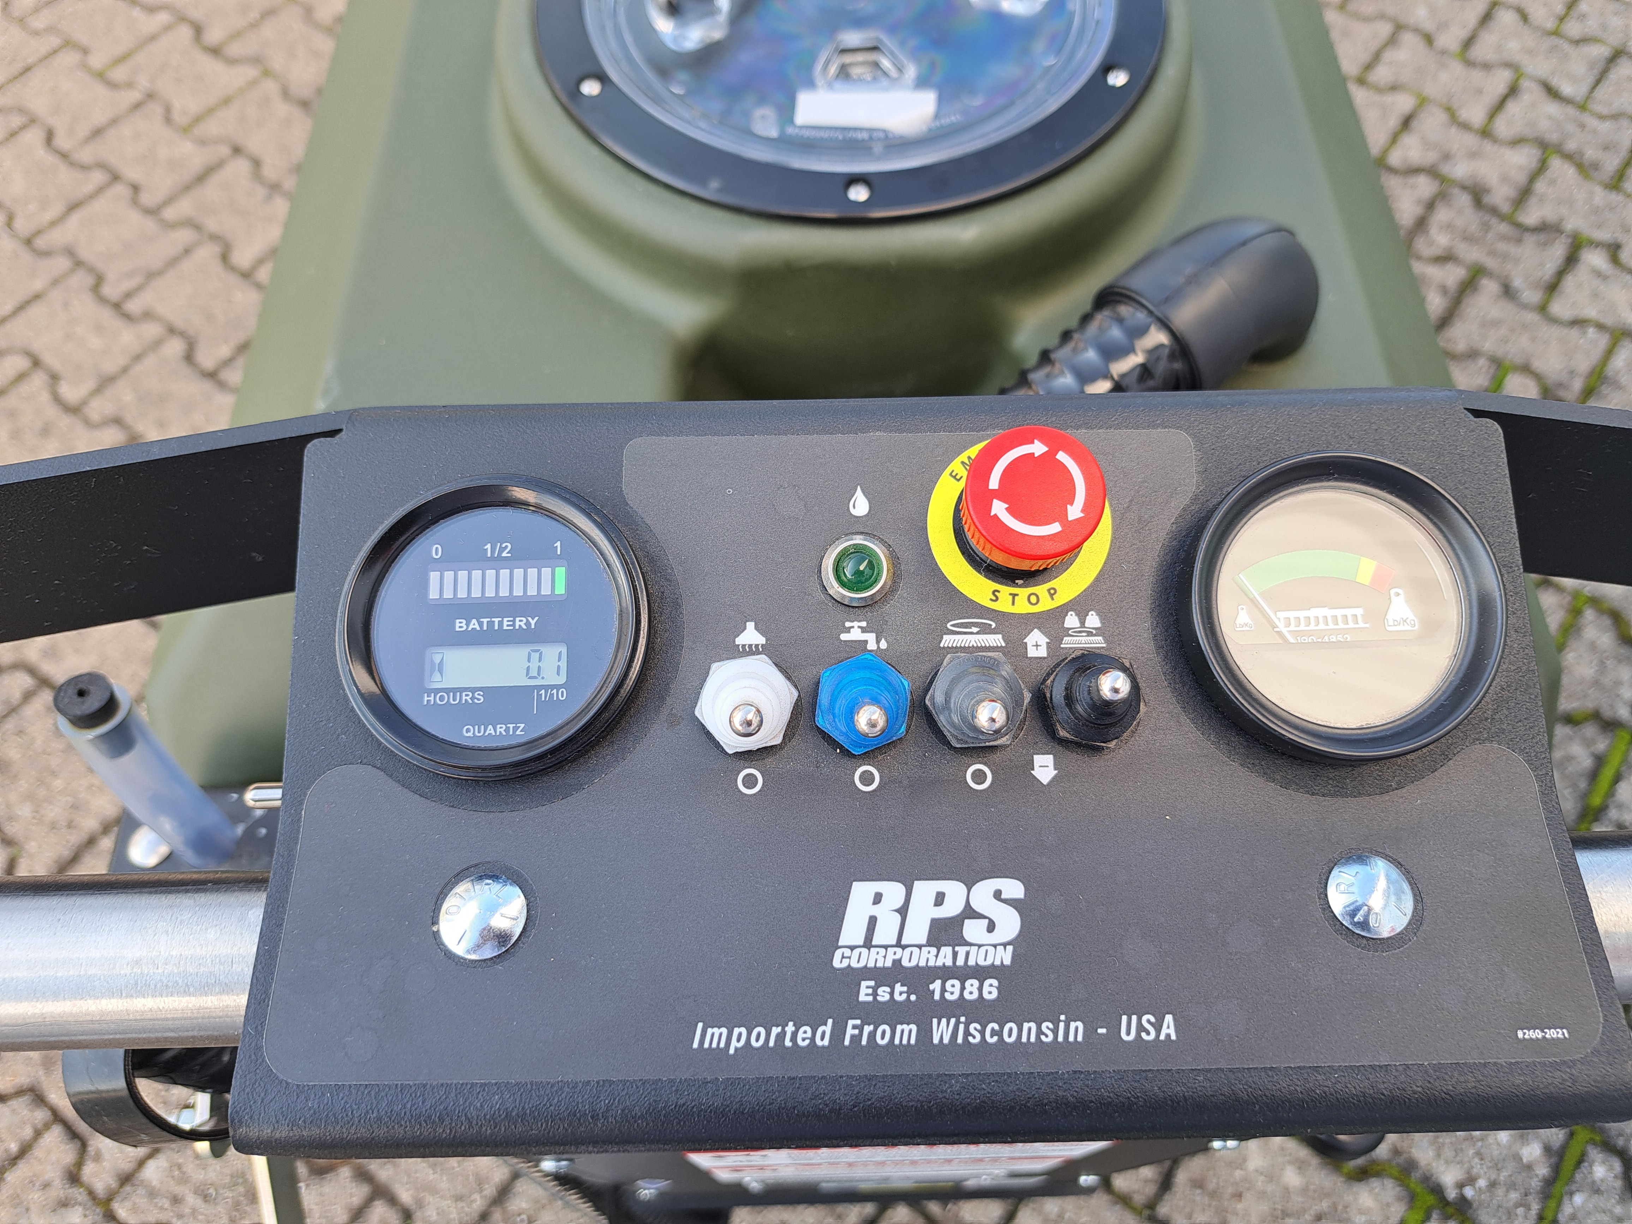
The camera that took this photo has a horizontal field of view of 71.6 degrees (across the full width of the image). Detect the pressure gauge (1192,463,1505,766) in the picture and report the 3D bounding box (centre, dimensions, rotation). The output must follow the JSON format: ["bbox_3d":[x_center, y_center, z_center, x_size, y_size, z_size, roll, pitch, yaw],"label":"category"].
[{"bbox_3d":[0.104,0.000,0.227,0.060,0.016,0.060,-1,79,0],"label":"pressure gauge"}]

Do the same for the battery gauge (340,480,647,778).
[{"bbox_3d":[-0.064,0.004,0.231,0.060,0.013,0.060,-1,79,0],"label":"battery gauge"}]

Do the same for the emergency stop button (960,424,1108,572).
[{"bbox_3d":[0.043,-0.021,0.228,0.028,0.021,0.028,-1,79,0],"label":"emergency stop button"}]

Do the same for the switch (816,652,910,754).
[{"bbox_3d":[0.010,0.017,0.221,0.019,0.021,0.021,-1,79,0],"label":"switch"}]

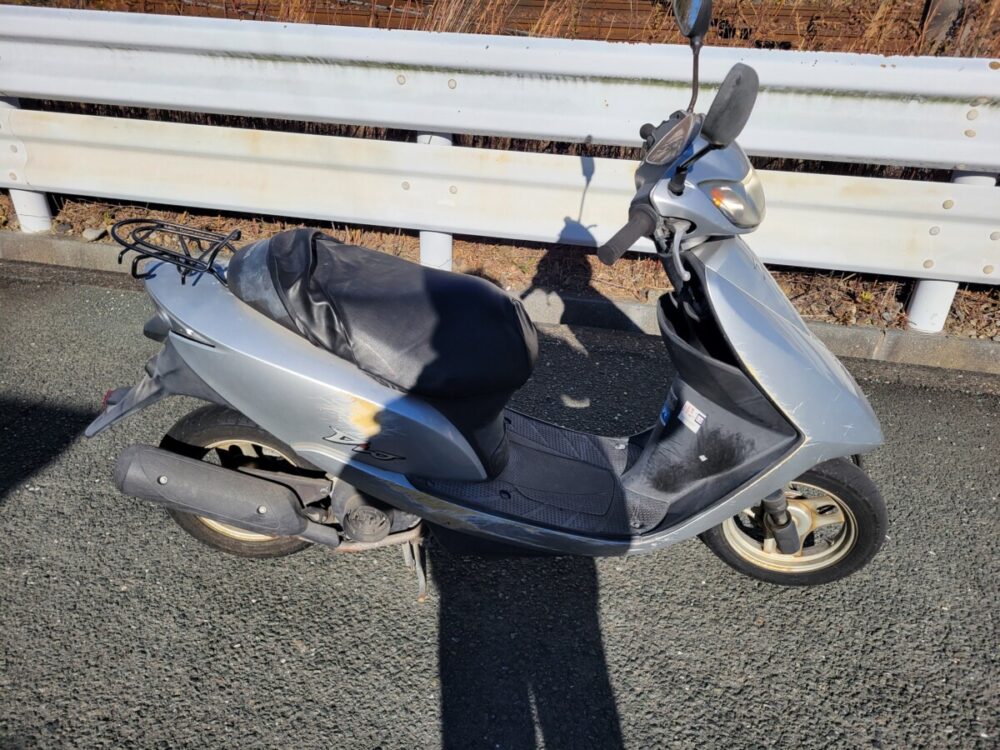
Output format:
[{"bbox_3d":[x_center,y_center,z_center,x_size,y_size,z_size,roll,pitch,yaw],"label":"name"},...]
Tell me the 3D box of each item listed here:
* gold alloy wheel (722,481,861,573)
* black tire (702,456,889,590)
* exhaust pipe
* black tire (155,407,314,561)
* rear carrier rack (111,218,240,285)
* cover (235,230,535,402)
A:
[{"bbox_3d":[0.643,0.323,1.678,0.277,0.277,0.075,8,36,11],"label":"gold alloy wheel"},{"bbox_3d":[0.643,0.323,1.678,0.408,0.408,0.090,8,36,11],"label":"black tire"},{"bbox_3d":[-0.532,0.246,1.487,0.436,0.125,0.120,19,27,-10],"label":"exhaust pipe"},{"bbox_3d":[-0.542,0.237,1.631,0.408,0.408,0.090,1,29,-1],"label":"black tire"},{"bbox_3d":[-0.599,-0.222,1.378,0.230,0.100,0.170,1,29,-1],"label":"rear carrier rack"},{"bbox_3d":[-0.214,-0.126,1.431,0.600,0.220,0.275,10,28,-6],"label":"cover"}]

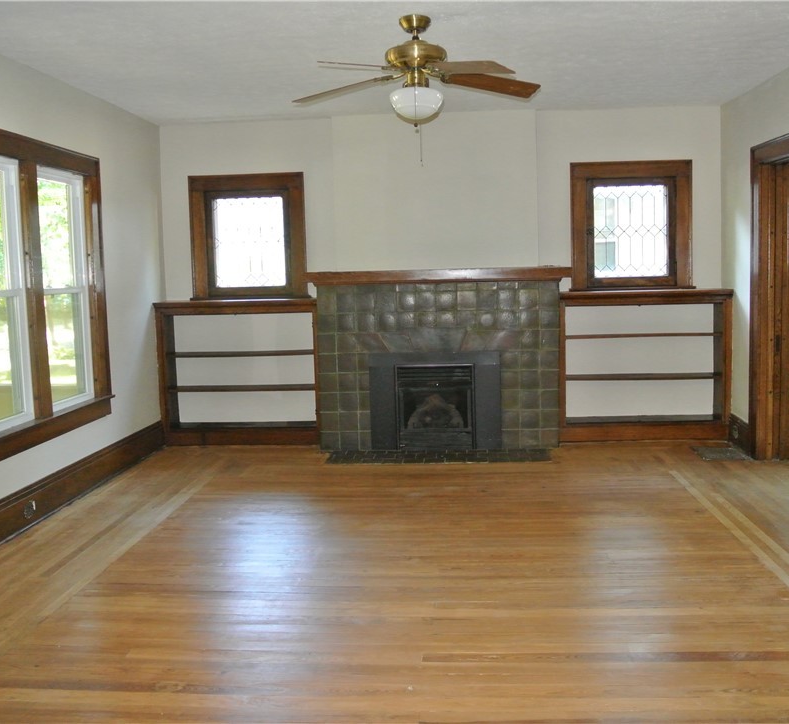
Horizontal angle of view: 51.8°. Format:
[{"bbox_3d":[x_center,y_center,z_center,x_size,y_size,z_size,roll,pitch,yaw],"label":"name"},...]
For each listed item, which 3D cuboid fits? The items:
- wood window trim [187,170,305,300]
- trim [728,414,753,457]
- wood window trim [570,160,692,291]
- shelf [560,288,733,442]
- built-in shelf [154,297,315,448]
[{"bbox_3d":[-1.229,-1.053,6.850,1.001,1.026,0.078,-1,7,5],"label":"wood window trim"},{"bbox_3d":[2.604,0.550,6.126,0.031,0.225,0.503,-1,7,5],"label":"trim"},{"bbox_3d":[1.923,-1.093,6.584,0.969,1.030,0.078,-1,7,5],"label":"wood window trim"},{"bbox_3d":[1.978,0.024,6.541,1.334,1.206,0.337,-1,7,5],"label":"shelf"},{"bbox_3d":[-1.272,0.075,6.817,1.336,1.192,0.337,-1,7,5],"label":"built-in shelf"}]

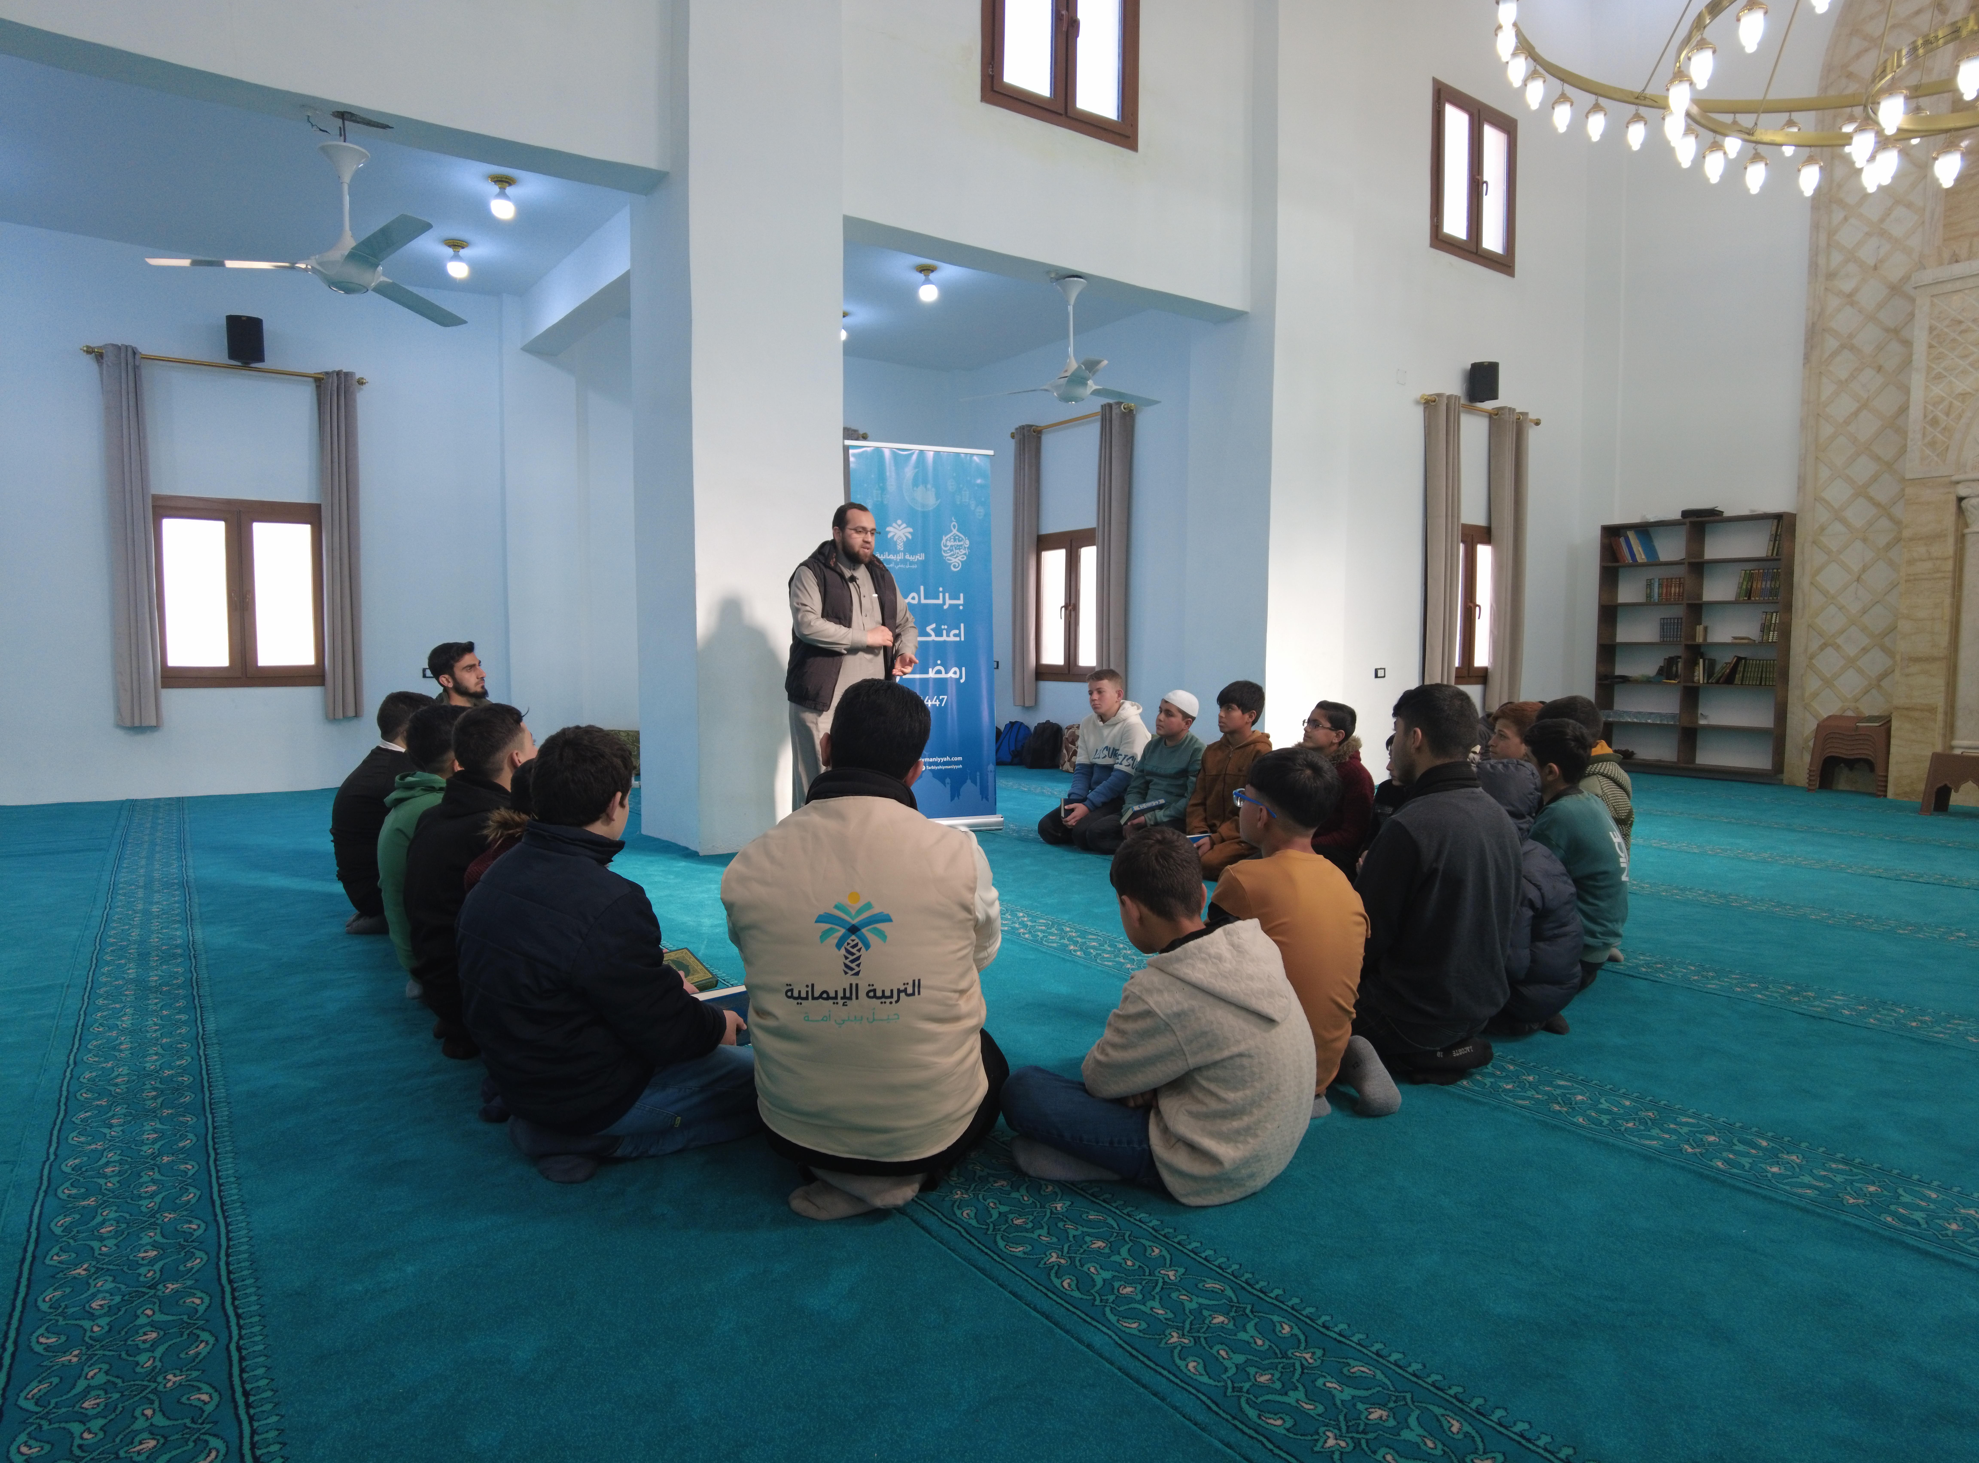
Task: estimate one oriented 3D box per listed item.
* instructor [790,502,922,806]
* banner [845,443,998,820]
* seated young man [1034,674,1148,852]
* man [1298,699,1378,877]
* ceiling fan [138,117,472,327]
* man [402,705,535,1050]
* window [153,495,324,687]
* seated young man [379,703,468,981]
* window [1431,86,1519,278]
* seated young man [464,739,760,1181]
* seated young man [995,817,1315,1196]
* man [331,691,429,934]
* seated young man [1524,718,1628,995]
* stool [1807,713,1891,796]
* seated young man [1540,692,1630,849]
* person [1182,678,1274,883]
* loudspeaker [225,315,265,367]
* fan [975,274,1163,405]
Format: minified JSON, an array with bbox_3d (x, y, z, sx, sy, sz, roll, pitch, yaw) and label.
[{"bbox_3d":[-0.680,-0.256,5.492,0.580,1.666,0.420,-3,5,-33],"label":"instructor"},{"bbox_3d":[-0.332,-0.487,6.217,0.836,2.091,0.160,-1,4,-20],"label":"banner"},{"bbox_3d":[0.640,0.122,5.788,0.450,0.868,0.600,4,6,41],"label":"seated young man"},{"bbox_3d":[1.419,0.263,4.729,0.620,0.800,0.460,-2,4,-28],"label":"man"},{"bbox_3d":[-2.786,-2.177,4.735,1.220,0.700,1.320,-1,4,-18],"label":"ceiling fan"},{"bbox_3d":[-1.177,0.346,3.011,0.500,0.840,0.640,4,5,45],"label":"man"},{"bbox_3d":[-5.193,-0.959,7.952,0.980,1.300,0.100,-2,5,-36],"label":"window"},{"bbox_3d":[-1.580,0.321,3.490,0.460,0.808,0.620,4,6,45],"label":"seated young man"},{"bbox_3d":[3.721,-4.229,8.803,1.164,1.203,0.080,-3,5,-36],"label":"window"},{"bbox_3d":[-0.772,0.398,2.393,0.520,0.820,0.660,4,5,45],"label":"seated young man"},{"bbox_3d":[0.352,0.500,2.277,0.540,0.628,0.530,-4,6,-42],"label":"seated young man"},{"bbox_3d":[-2.046,0.267,4.188,0.640,0.840,0.500,-3,5,-43],"label":"man"},{"bbox_3d":[1.670,0.340,3.542,0.620,0.762,0.460,4,5,40],"label":"seated young man"},{"bbox_3d":[6.240,0.179,8.268,0.470,0.540,0.350,4,5,43],"label":"stool"},{"bbox_3d":[2.046,0.293,4.149,0.620,0.820,0.480,2,4,28],"label":"seated young man"},{"bbox_3d":[1.080,0.203,5.165,0.640,0.860,0.460,-2,4,-32],"label":"person"},{"bbox_3d":[-4.800,-2.525,7.379,0.210,0.280,0.190,-3,5,-36],"label":"loudspeaker"},{"bbox_3d":[0.399,-2.345,6.896,1.220,0.757,1.320,2,5,22],"label":"fan"}]

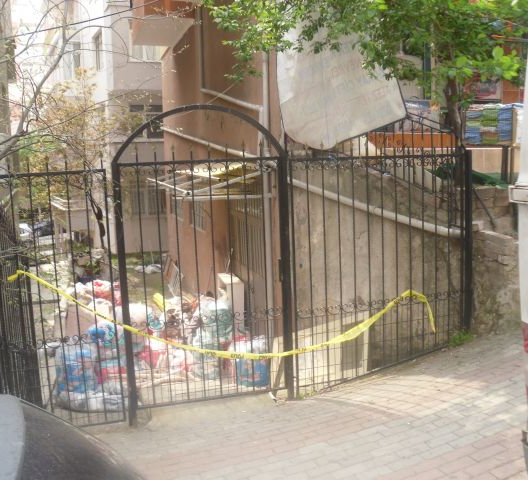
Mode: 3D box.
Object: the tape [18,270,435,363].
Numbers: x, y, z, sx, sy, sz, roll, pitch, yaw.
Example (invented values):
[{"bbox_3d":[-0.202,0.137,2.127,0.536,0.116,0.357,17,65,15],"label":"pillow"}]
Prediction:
[{"bbox_3d":[-0.126,0.503,4.580,3.200,0.820,0.180,-5,8,-17],"label":"tape"}]

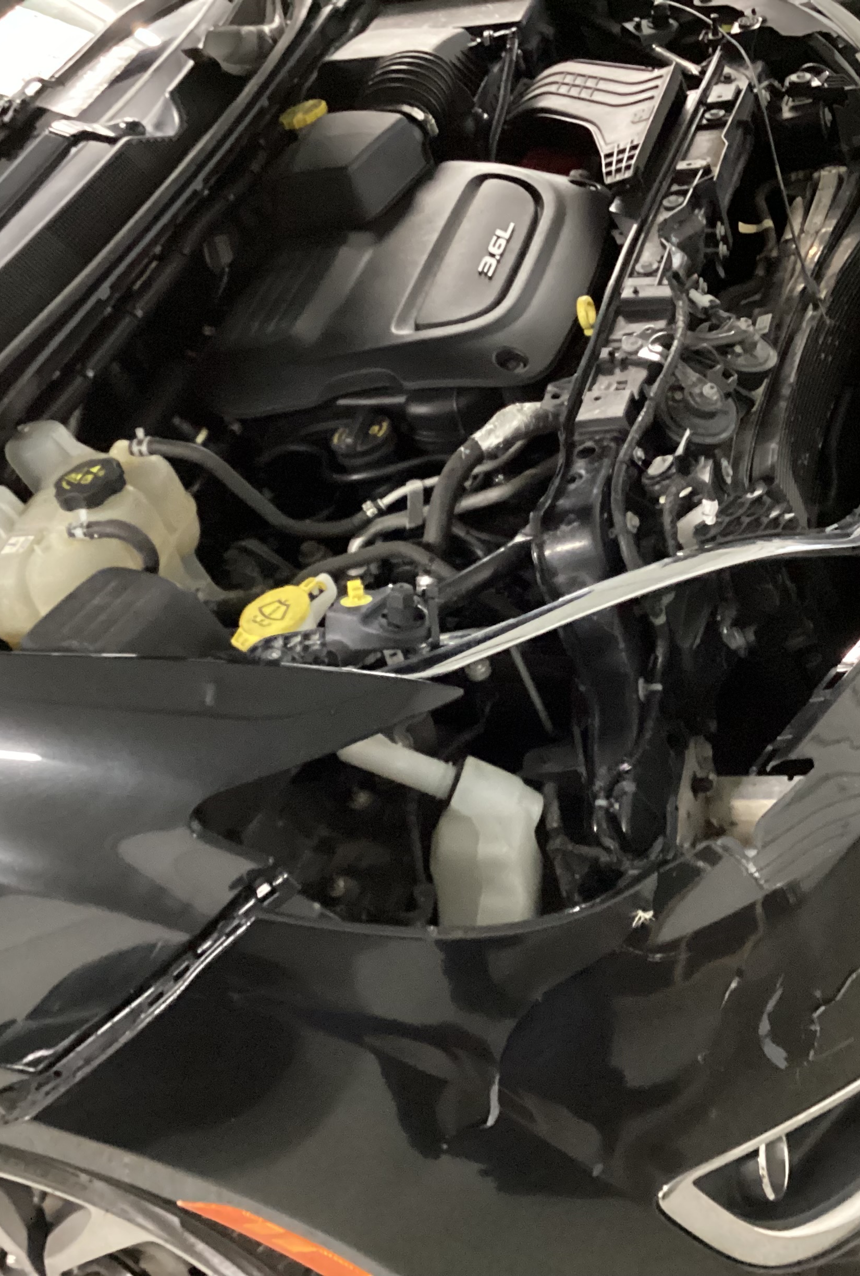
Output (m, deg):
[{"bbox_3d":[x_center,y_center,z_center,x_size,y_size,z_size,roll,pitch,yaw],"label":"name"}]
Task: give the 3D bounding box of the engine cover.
[{"bbox_3d":[-0.007,-0.364,1.561,0.380,0.115,0.410,2,39,15],"label":"engine cover"}]

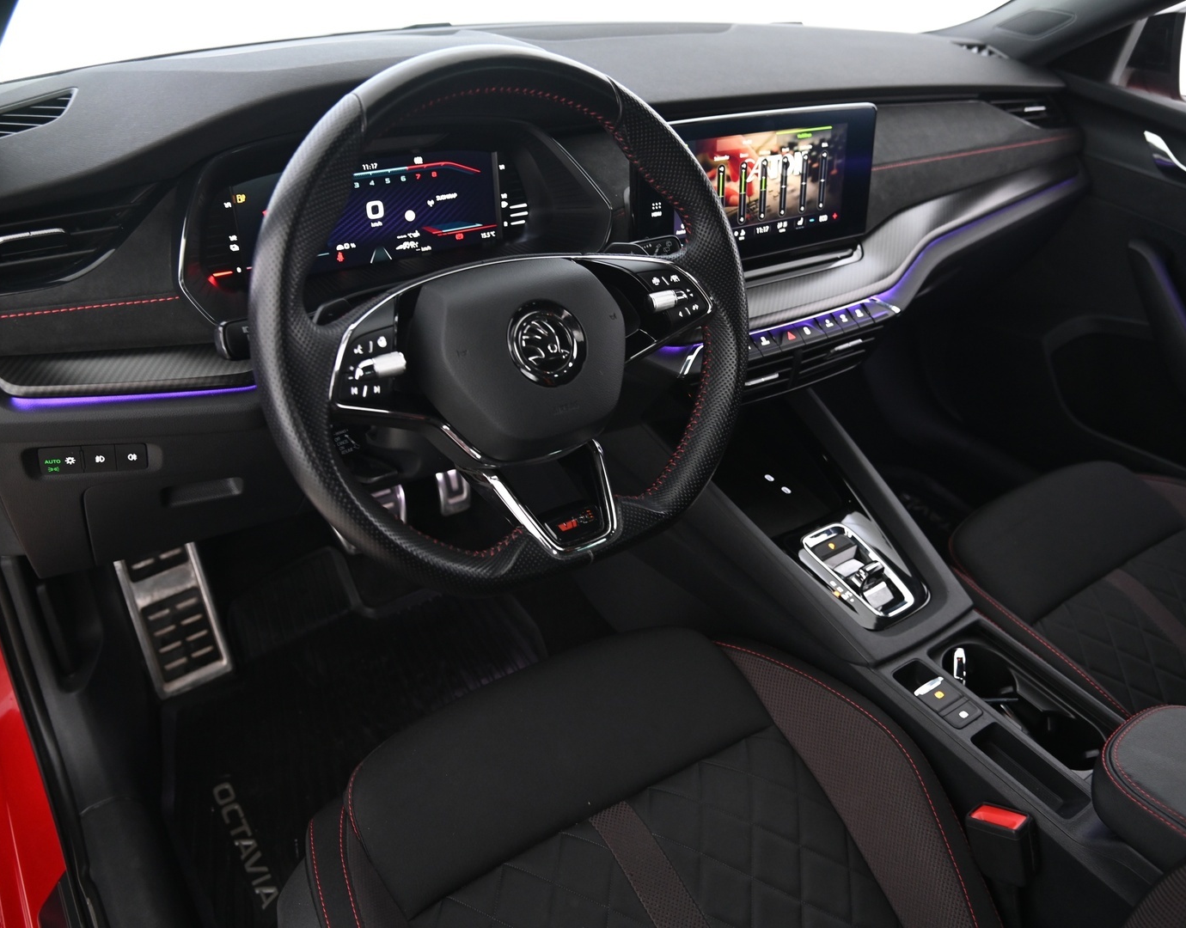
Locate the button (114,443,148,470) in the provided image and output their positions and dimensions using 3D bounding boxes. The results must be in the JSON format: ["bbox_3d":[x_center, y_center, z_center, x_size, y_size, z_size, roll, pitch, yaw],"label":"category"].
[{"bbox_3d":[-0.369,-0.005,0.748,0.024,0.024,0.014,-11,36,-21],"label":"button"}]

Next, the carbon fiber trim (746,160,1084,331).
[{"bbox_3d":[0.432,-0.286,1.119,0.770,0.080,0.180,-18,39,-29],"label":"carbon fiber trim"}]

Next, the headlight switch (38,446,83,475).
[{"bbox_3d":[-0.414,-0.004,0.723,0.031,0.025,0.015,-11,36,-21],"label":"headlight switch"}]

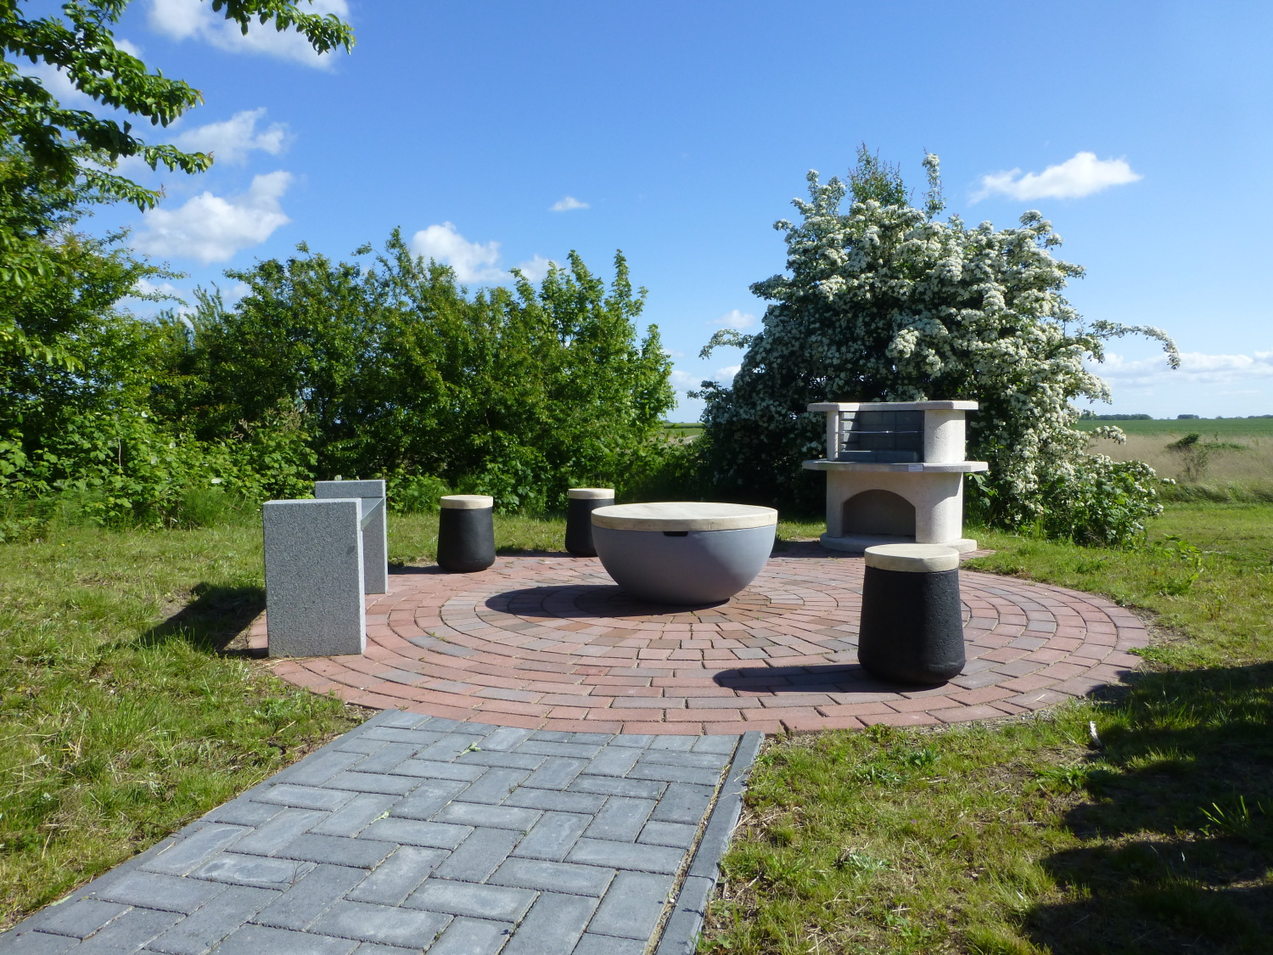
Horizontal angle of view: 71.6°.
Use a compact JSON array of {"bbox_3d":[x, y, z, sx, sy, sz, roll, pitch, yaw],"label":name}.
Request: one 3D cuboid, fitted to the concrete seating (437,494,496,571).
[{"bbox_3d":[-0.949,0.315,4.951,0.318,0.401,0.318,-1,3,0],"label":"concrete seating"}]

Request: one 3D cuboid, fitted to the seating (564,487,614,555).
[{"bbox_3d":[-0.277,0.279,5.490,0.318,0.401,0.318,-1,3,0],"label":"seating"}]

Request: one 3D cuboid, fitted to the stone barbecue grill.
[{"bbox_3d":[1.634,-0.006,5.605,1.037,0.919,0.639,1,4,30],"label":"stone barbecue grill"}]

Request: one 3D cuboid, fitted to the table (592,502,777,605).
[{"bbox_3d":[0.221,0.350,4.035,0.845,0.404,0.845,-1,3,0],"label":"table"}]

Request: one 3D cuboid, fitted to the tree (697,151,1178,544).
[{"bbox_3d":[2.482,-1.174,7.253,3.869,3.057,3.605,-1,3,0],"label":"tree"}]

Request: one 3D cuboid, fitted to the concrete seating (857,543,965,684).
[{"bbox_3d":[0.847,0.415,2.719,0.318,0.401,0.318,-1,3,0],"label":"concrete seating"}]

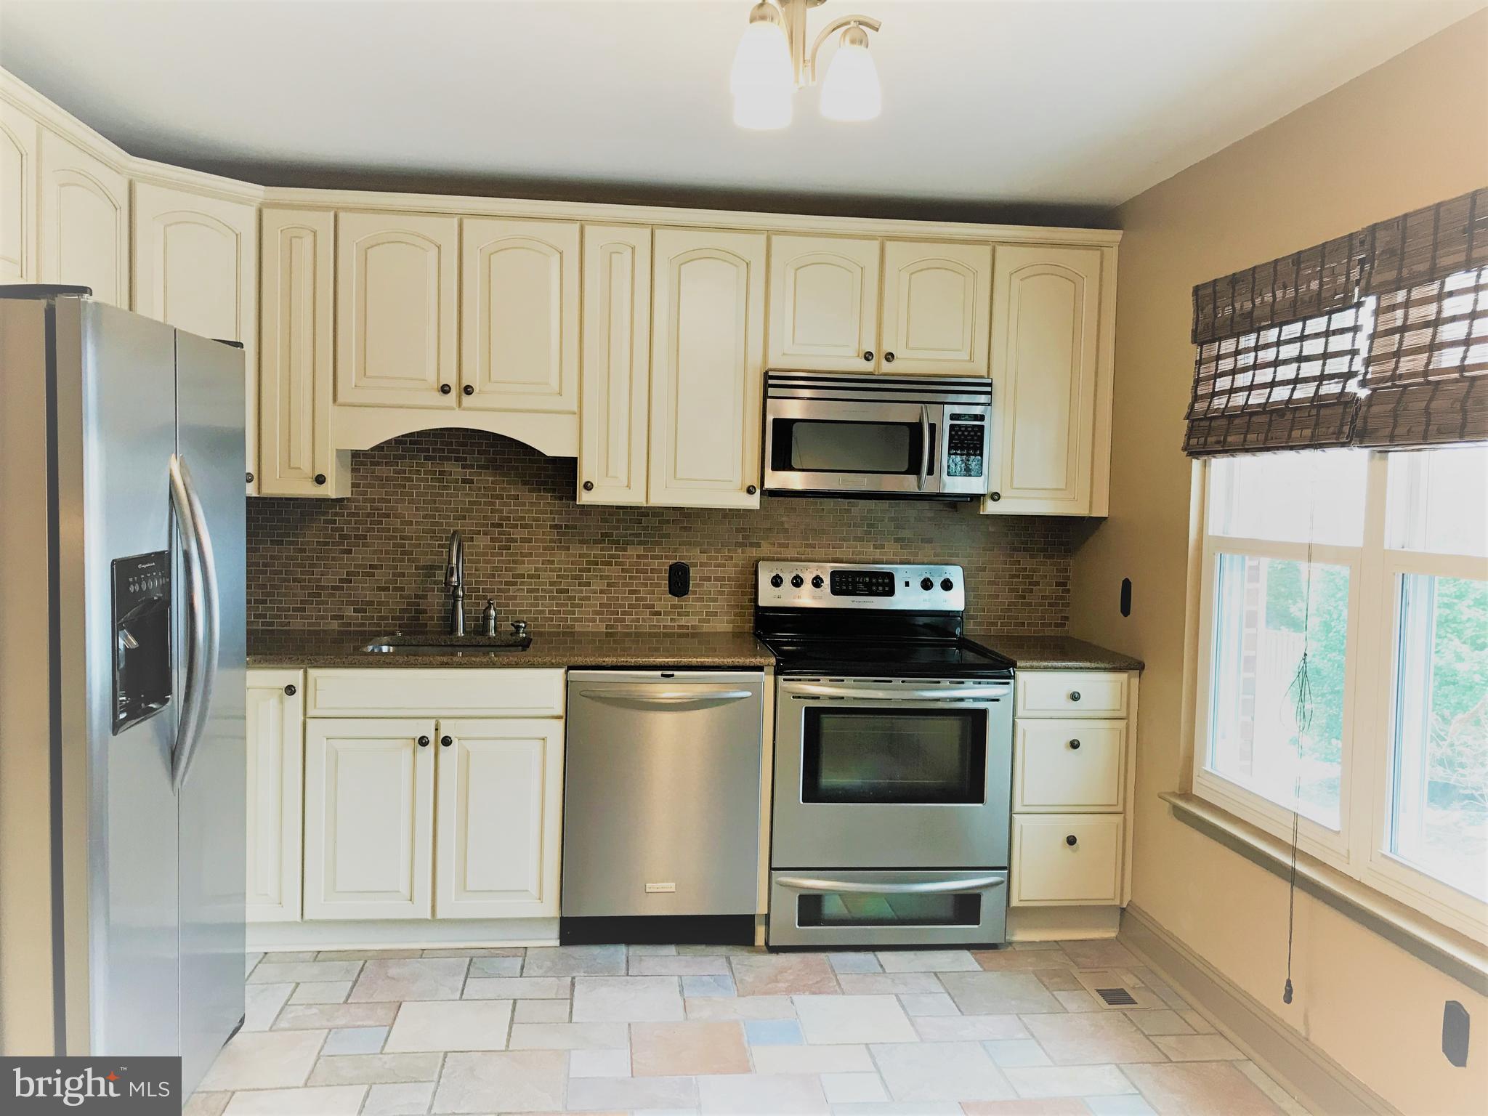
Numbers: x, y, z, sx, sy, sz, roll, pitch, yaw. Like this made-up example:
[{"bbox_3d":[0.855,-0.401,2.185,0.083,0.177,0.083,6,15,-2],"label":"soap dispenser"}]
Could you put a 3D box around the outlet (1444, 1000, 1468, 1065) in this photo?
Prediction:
[{"bbox_3d":[1.426,0.958,2.416,0.008,0.130,0.074,1,3,-6],"label":"outlet"}]

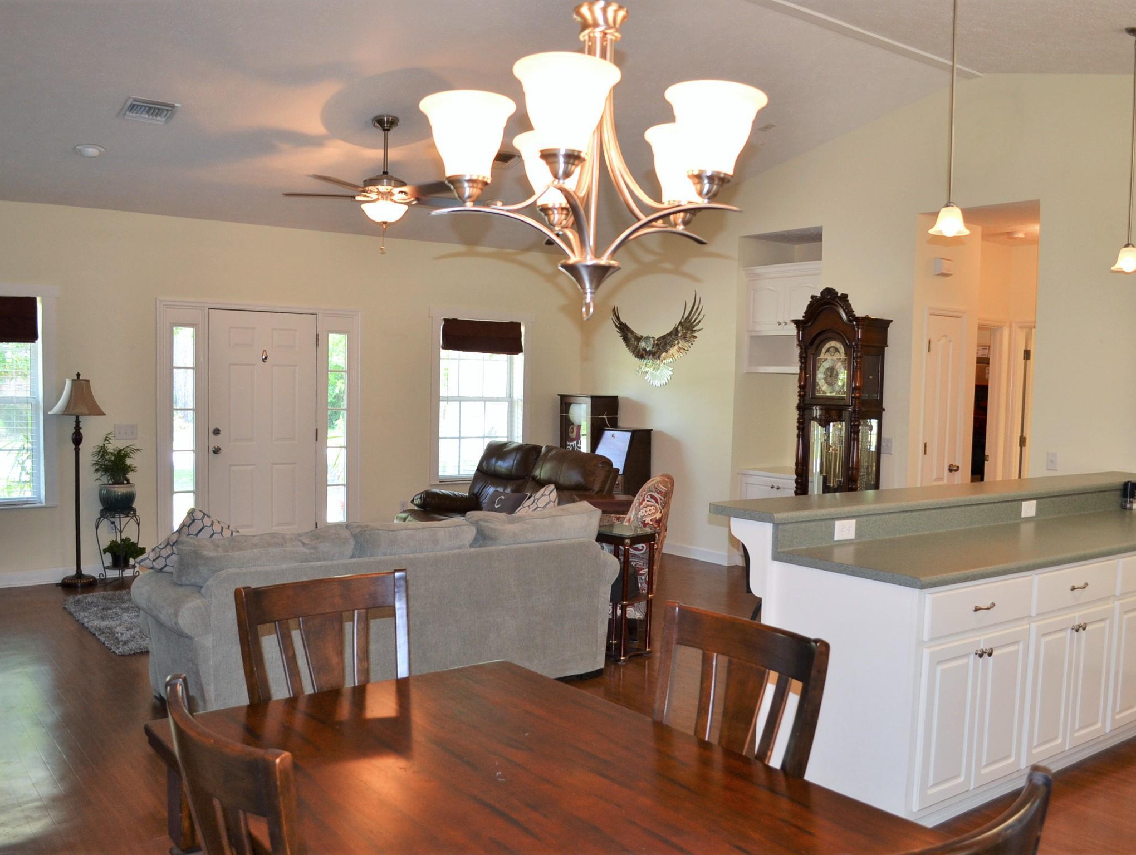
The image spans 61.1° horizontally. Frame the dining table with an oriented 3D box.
[{"bbox_3d":[-0.136,1.093,2.013,1.030,0.760,1.420,-1,4,-40],"label":"dining table"}]

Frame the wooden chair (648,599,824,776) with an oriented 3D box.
[{"bbox_3d":[0.237,1.002,2.375,0.570,1.000,0.500,-2,4,-43],"label":"wooden chair"}]

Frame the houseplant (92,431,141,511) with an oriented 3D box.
[{"bbox_3d":[-3.340,0.326,7.101,0.360,0.570,0.340,-1,4,-36],"label":"houseplant"}]

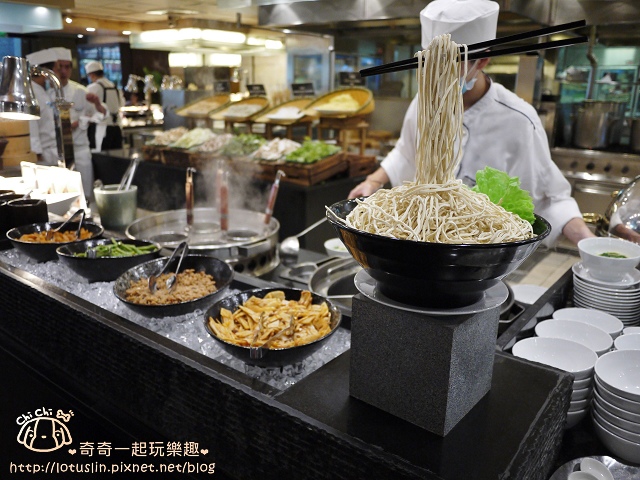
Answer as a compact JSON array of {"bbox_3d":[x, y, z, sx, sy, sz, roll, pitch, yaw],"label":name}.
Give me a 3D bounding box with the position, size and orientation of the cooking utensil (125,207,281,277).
[{"bbox_3d":[-0.397,0.011,1.807,0.530,0.125,0.530,-4,17,-17],"label":"cooking utensil"}]

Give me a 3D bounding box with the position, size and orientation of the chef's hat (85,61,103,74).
[{"bbox_3d":[-2.514,-1.914,5.750,0.210,0.120,0.185,-2,15,15],"label":"chef's hat"}]

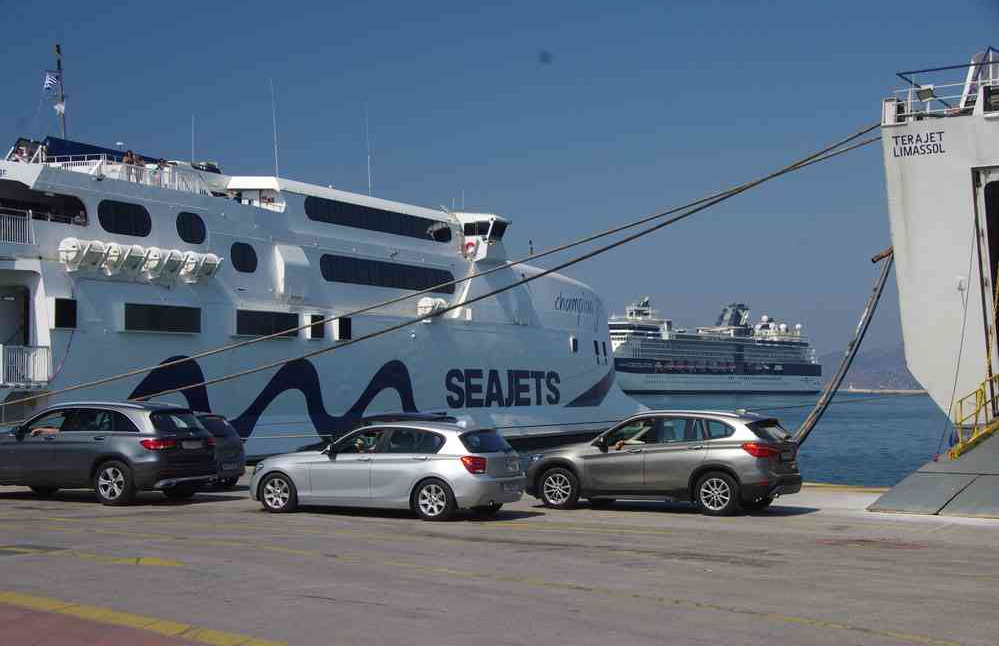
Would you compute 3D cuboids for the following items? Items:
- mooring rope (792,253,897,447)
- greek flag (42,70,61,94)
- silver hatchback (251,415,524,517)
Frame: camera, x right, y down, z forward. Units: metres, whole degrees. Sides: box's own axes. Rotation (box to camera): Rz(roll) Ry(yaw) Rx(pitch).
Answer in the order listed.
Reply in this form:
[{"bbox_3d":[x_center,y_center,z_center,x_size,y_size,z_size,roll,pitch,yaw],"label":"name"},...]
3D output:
[{"bbox_3d":[7.353,0.639,34.448,0.350,0.550,7.510,-1,36,36],"label":"mooring rope"},{"bbox_3d":[-21.991,-11.791,79.000,0.900,1.200,0.300,1,-2,-16],"label":"greek flag"},{"bbox_3d":[-1.784,2.256,25.094,4.324,1.425,1.790,-1,-3,25],"label":"silver hatchback"}]

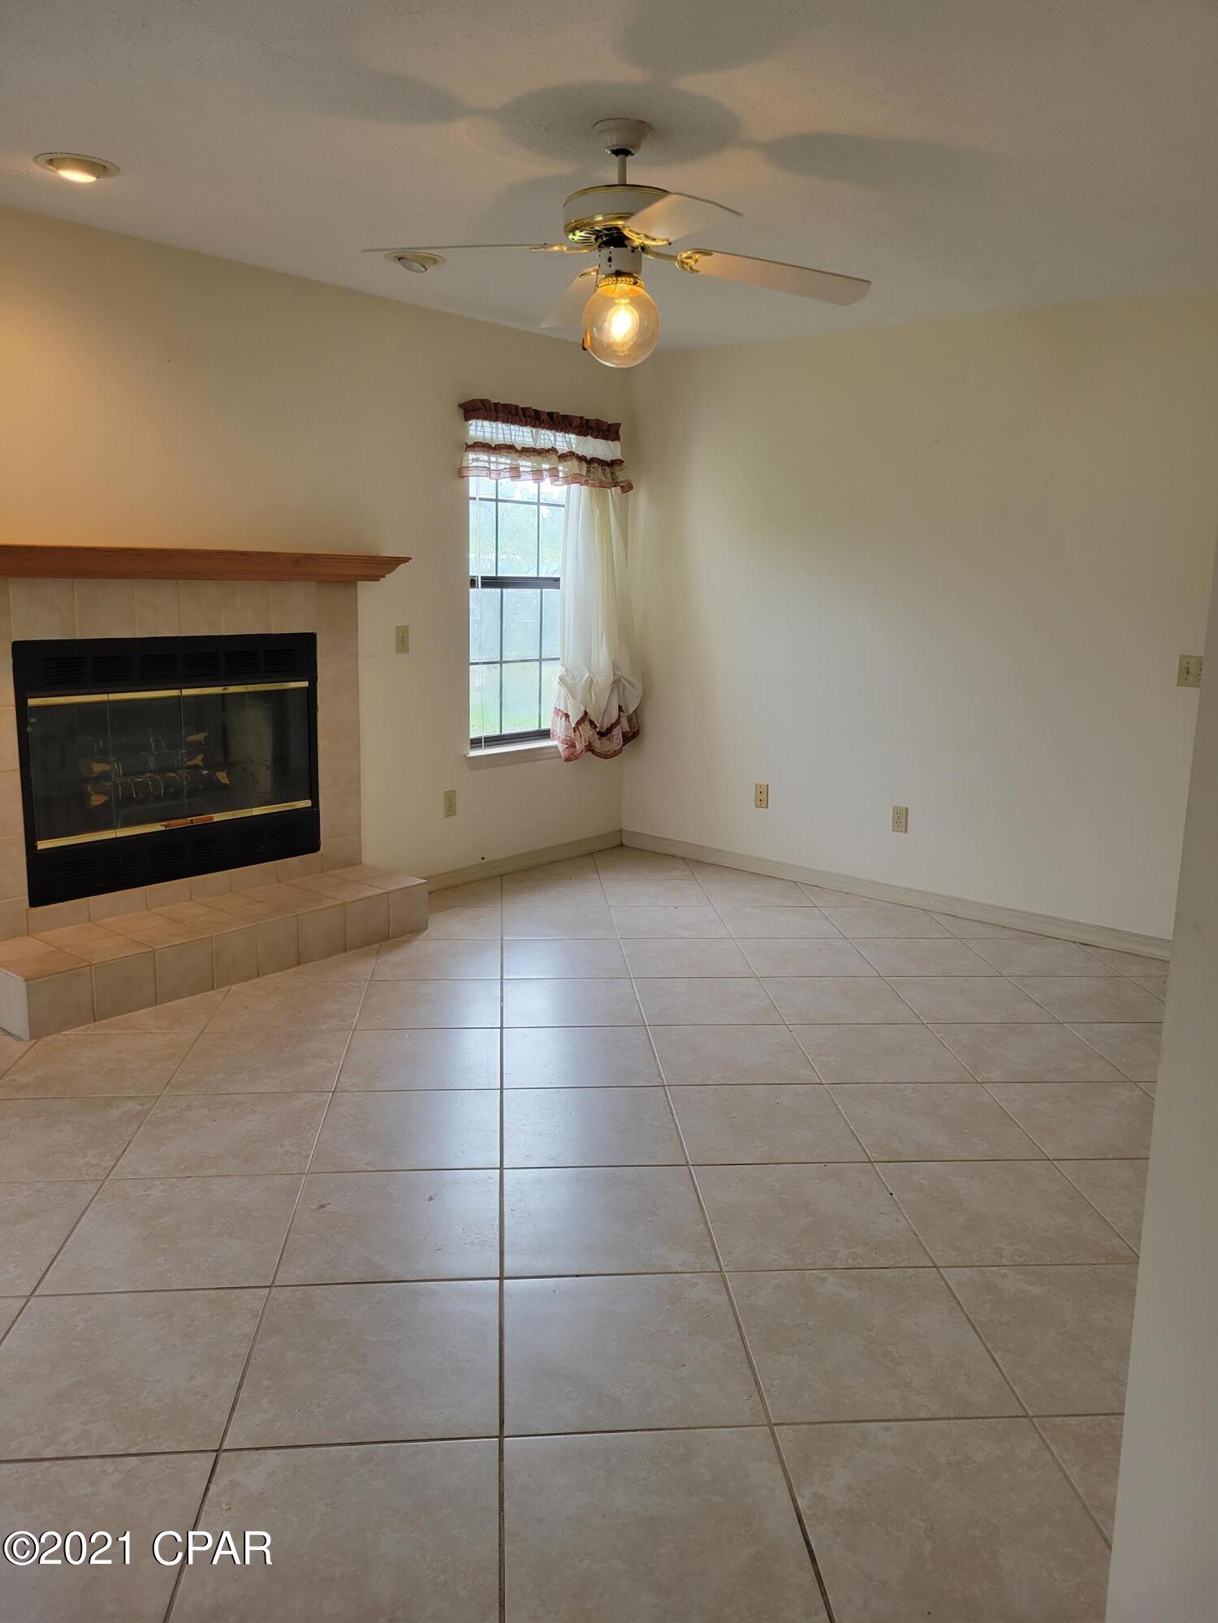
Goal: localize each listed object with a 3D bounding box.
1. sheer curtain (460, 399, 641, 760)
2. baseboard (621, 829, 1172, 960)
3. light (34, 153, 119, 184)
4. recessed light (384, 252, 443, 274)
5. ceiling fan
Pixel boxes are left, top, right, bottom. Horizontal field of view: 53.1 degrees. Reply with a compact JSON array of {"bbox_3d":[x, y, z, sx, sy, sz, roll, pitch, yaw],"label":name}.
[{"bbox_3d":[-0.234,-0.996,5.625,0.150,1.600,1.150,11,15,39],"label":"sheer curtain"},{"bbox_3d":[1.121,0.342,5.520,2.750,0.086,0.018,11,15,39],"label":"baseboard"},{"bbox_3d":[-1.403,-1.681,3.219,0.210,0.050,0.210,11,15,39],"label":"light"},{"bbox_3d":[-0.652,-1.844,4.117,0.205,0.050,0.205,0,11,-5],"label":"recessed light"},{"bbox_3d":[0.039,-1.324,2.877,1.180,0.535,1.180,-2,12,-15],"label":"ceiling fan"}]

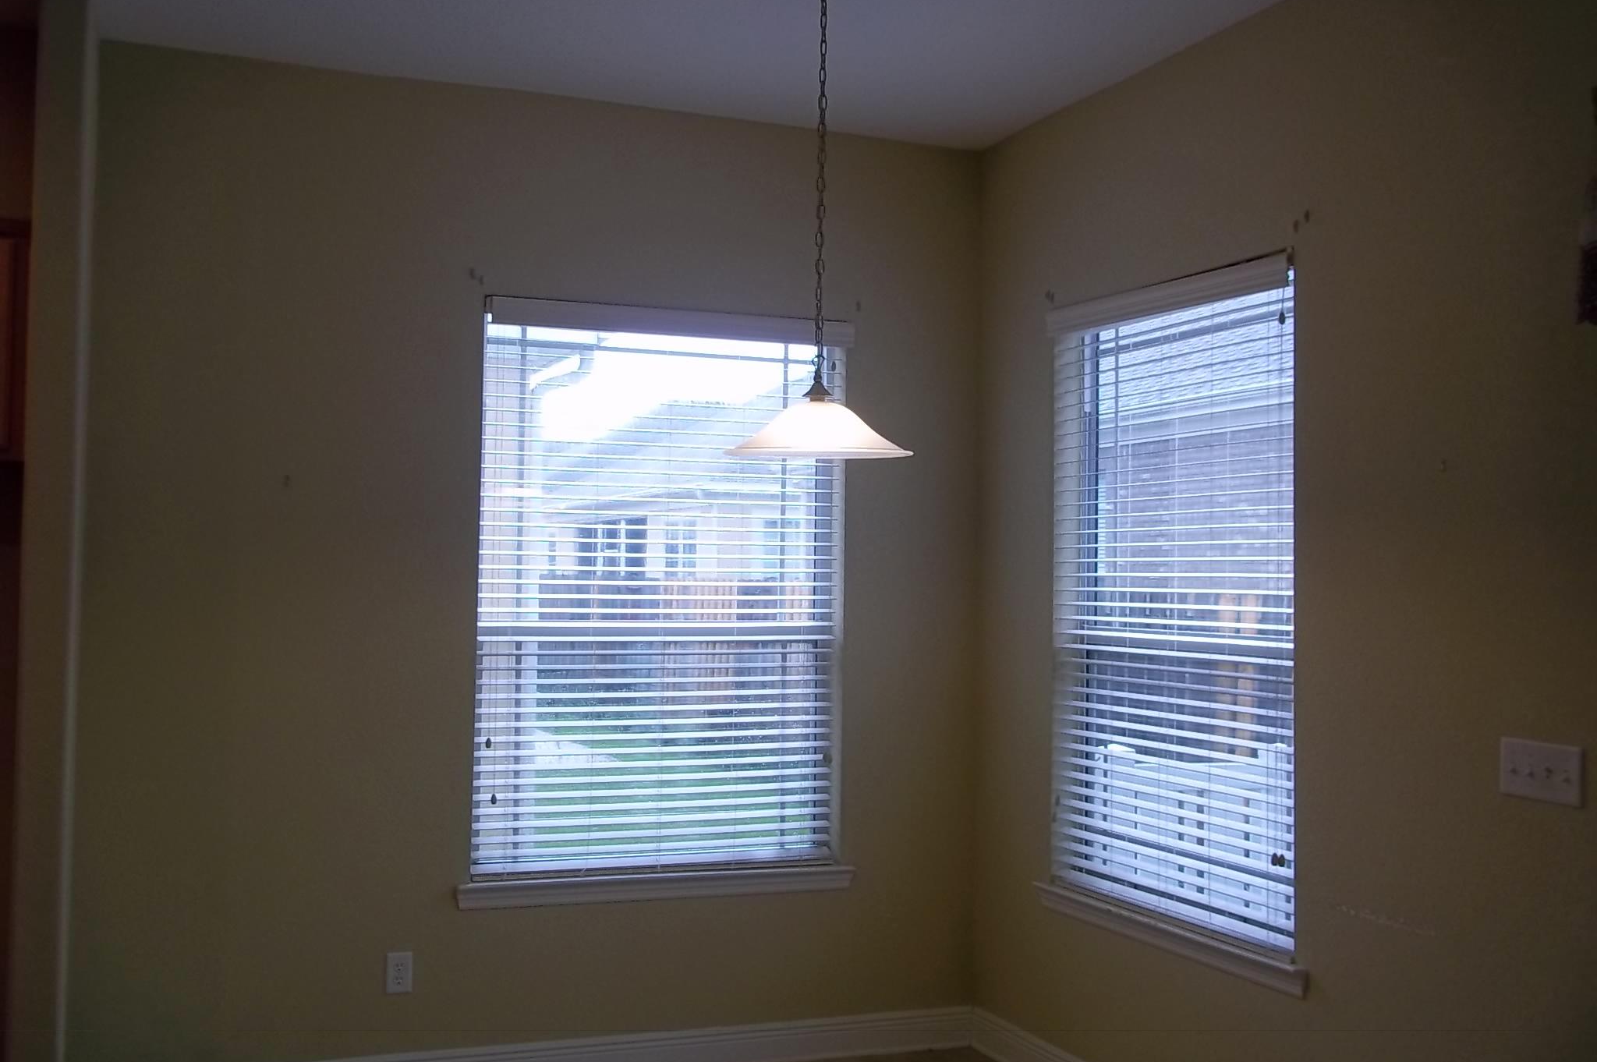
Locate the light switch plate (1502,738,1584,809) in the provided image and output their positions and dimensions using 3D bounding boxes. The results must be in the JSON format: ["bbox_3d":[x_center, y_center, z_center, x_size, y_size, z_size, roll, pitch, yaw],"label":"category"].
[{"bbox_3d":[1.498,0.488,3.363,0.012,0.116,0.208,2,-2,-22],"label":"light switch plate"}]

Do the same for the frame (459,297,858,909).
[{"bbox_3d":[-0.415,0.225,5.243,1.264,1.842,0.120,2,-2,-22],"label":"frame"}]

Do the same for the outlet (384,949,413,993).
[{"bbox_3d":[-1.169,1.298,4.873,0.071,0.116,0.010,2,-2,-22],"label":"outlet"}]

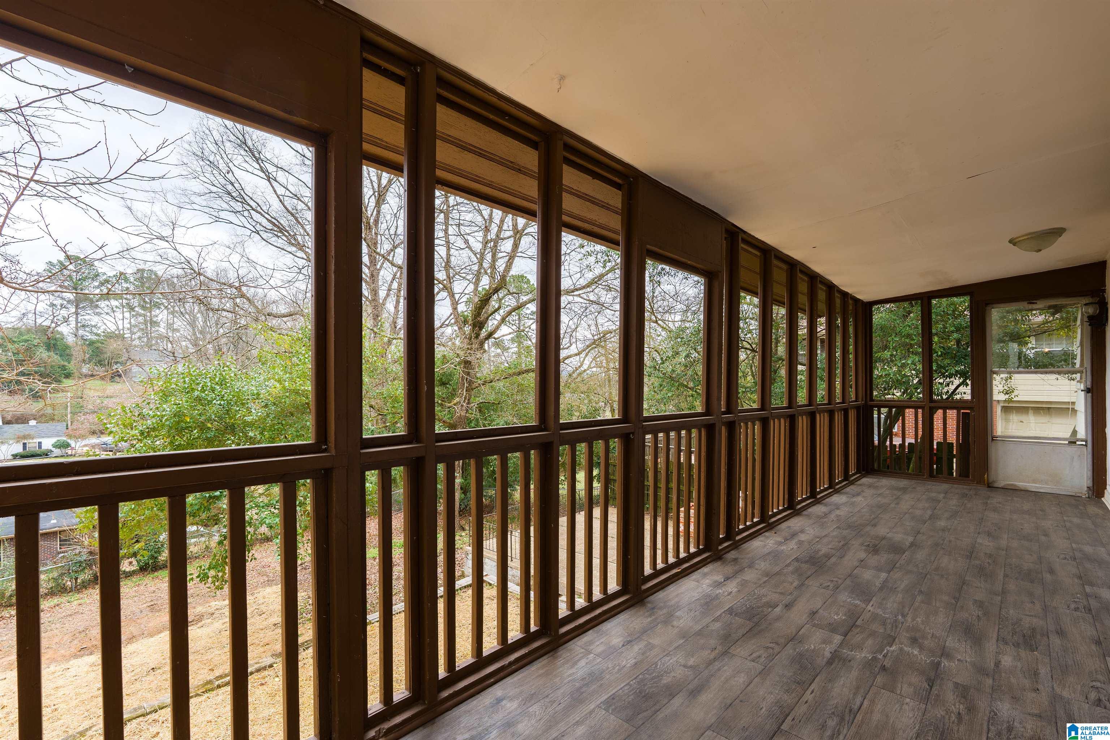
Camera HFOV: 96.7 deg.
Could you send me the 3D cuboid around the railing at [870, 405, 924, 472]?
[{"bbox_3d":[4.222,0.848,6.077,0.549,0.819,0.050,-2,-3,43],"label":"railing"}]

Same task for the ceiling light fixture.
[{"bbox_3d":[3.854,-1.012,3.938,0.340,0.135,0.340,-8,-7,43],"label":"ceiling light fixture"}]

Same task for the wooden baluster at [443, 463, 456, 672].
[{"bbox_3d":[-0.381,0.699,1.765,0.034,0.732,0.036,-2,-3,43],"label":"wooden baluster"}]

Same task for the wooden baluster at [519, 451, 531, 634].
[{"bbox_3d":[-0.126,0.707,2.038,0.034,0.736,0.036,-2,-3,43],"label":"wooden baluster"}]

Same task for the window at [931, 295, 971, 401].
[{"bbox_3d":[4.615,-0.248,5.749,0.371,1.202,0.050,-2,-3,43],"label":"window"}]

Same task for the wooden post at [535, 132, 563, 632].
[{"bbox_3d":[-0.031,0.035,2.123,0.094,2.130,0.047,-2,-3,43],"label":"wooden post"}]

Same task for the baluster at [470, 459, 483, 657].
[{"bbox_3d":[-0.295,0.700,1.857,0.034,0.732,0.036,-2,-3,43],"label":"baluster"}]

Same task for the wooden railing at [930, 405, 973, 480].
[{"bbox_3d":[4.601,0.844,5.723,0.381,0.822,0.050,-2,-3,43],"label":"wooden railing"}]

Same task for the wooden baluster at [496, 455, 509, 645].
[{"bbox_3d":[-0.211,0.702,1.947,0.034,0.737,0.036,-2,-3,43],"label":"wooden baluster"}]

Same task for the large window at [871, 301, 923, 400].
[{"bbox_3d":[4.231,-0.234,6.108,0.529,1.218,0.050,-2,-3,43],"label":"large window"}]

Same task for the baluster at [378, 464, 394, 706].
[{"bbox_3d":[-0.547,0.692,1.587,0.034,0.740,0.036,-2,-3,43],"label":"baluster"}]

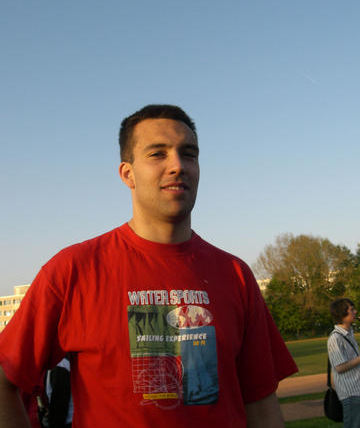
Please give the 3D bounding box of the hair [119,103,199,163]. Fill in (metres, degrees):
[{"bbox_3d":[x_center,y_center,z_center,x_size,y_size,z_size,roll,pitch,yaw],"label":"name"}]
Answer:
[{"bbox_3d":[-0.045,-0.144,1.145,0.165,0.165,0.195,1,-14,-21],"label":"hair"}]

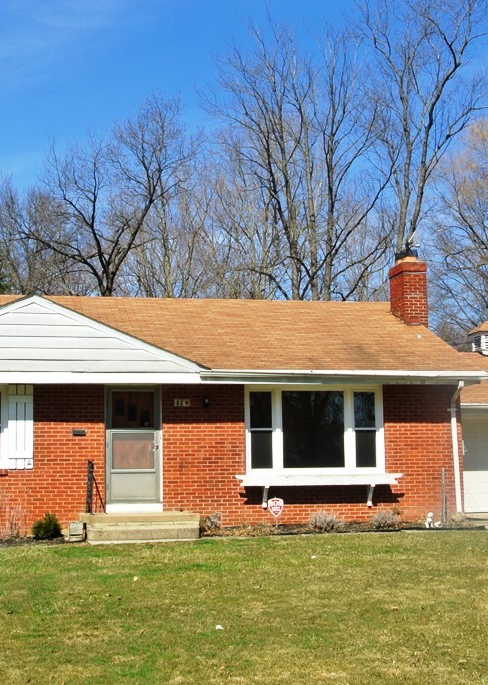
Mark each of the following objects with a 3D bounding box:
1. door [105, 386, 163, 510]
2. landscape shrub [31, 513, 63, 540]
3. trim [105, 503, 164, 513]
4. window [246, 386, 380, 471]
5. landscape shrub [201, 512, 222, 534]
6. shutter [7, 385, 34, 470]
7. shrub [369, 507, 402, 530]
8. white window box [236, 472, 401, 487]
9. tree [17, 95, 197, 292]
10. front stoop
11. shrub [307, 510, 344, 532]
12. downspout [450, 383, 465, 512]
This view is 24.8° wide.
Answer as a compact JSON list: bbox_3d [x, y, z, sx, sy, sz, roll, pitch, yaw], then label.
[{"bbox_3d":[-1.930,1.838,19.507,0.966,2.100,0.100,1,-7,-11],"label":"door"},{"bbox_3d":[-3.330,3.115,18.773,0.516,0.459,0.480,1,-7,-11],"label":"landscape shrub"},{"bbox_3d":[-1.915,2.900,19.461,1.021,0.156,0.060,1,-7,-11],"label":"trim"},{"bbox_3d":[1.301,1.601,20.286,2.611,1.591,0.130,1,-7,-11],"label":"window"},{"bbox_3d":[-0.560,3.104,19.151,0.384,0.341,0.400,1,-7,-11],"label":"landscape shrub"},{"bbox_3d":[-3.878,1.474,19.256,0.454,1.465,0.045,1,-7,-11],"label":"shutter"},{"bbox_3d":[2.520,3.130,19.696,0.611,0.403,0.580,1,-7,-11],"label":"shrub"},{"bbox_3d":[1.366,2.475,19.914,3.053,0.213,0.280,1,-7,-11],"label":"white window box"},{"bbox_3d":[-5.044,-1.760,40.028,6.490,15.103,6.490,1,-7,-11],"label":"tree"},{"bbox_3d":[-1.755,3.085,18.659,1.900,0.400,1.620,1,-7,-11],"label":"front stoop"},{"bbox_3d":[1.427,3.132,19.432,0.687,0.380,0.620,1,-7,-11],"label":"shrub"},{"bbox_3d":[3.996,1.936,20.496,0.140,2.426,0.450,1,-7,-11],"label":"downspout"}]

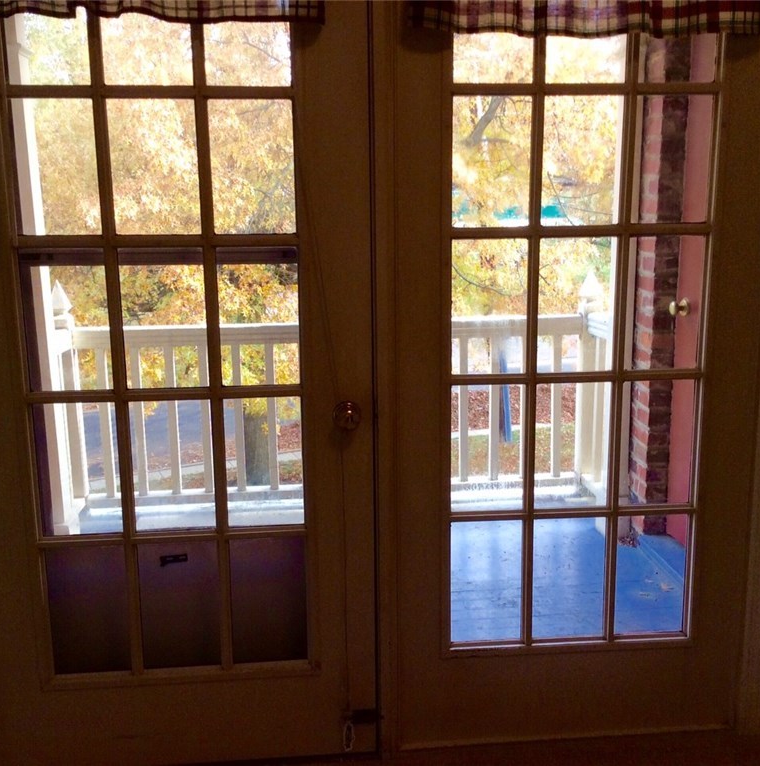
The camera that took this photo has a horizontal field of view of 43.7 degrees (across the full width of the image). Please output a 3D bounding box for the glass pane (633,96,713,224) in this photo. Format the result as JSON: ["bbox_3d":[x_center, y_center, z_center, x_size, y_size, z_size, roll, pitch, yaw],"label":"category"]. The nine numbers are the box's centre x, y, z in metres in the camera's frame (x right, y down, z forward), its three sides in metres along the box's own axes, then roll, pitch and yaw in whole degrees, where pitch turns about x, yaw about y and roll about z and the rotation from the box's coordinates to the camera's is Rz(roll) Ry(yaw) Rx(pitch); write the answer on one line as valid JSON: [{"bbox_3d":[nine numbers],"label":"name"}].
[{"bbox_3d":[0.655,-0.499,2.126,0.176,0.280,0.020,-2,12,-5],"label":"glass pane"}]

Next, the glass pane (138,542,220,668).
[{"bbox_3d":[-0.463,0.516,2.195,0.176,0.308,0.020,-2,12,-5],"label":"glass pane"}]

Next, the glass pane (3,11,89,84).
[{"bbox_3d":[-0.680,-0.747,1.919,0.176,0.273,0.020,-2,12,-5],"label":"glass pane"}]

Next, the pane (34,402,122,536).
[{"bbox_3d":[-0.670,0.194,2.111,0.176,0.305,0.020,-2,12,-5],"label":"pane"}]

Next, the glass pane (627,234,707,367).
[{"bbox_3d":[0.658,-0.183,2.190,0.176,0.308,0.020,-2,12,-5],"label":"glass pane"}]

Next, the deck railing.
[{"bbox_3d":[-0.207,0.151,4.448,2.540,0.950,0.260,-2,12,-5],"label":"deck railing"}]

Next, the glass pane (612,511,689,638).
[{"bbox_3d":[0.665,0.471,2.324,0.176,0.308,0.020,-2,12,-5],"label":"glass pane"}]

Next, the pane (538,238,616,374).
[{"bbox_3d":[0.454,-0.177,2.172,0.176,0.308,0.020,-2,12,-5],"label":"pane"}]

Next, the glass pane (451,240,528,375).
[{"bbox_3d":[0.250,-0.171,2.154,0.176,0.308,0.020,-2,12,-5],"label":"glass pane"}]

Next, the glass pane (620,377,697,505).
[{"bbox_3d":[0.662,0.144,2.257,0.176,0.305,0.020,-2,12,-5],"label":"glass pane"}]

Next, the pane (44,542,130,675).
[{"bbox_3d":[-0.667,0.522,2.177,0.176,0.308,0.020,-2,12,-5],"label":"pane"}]

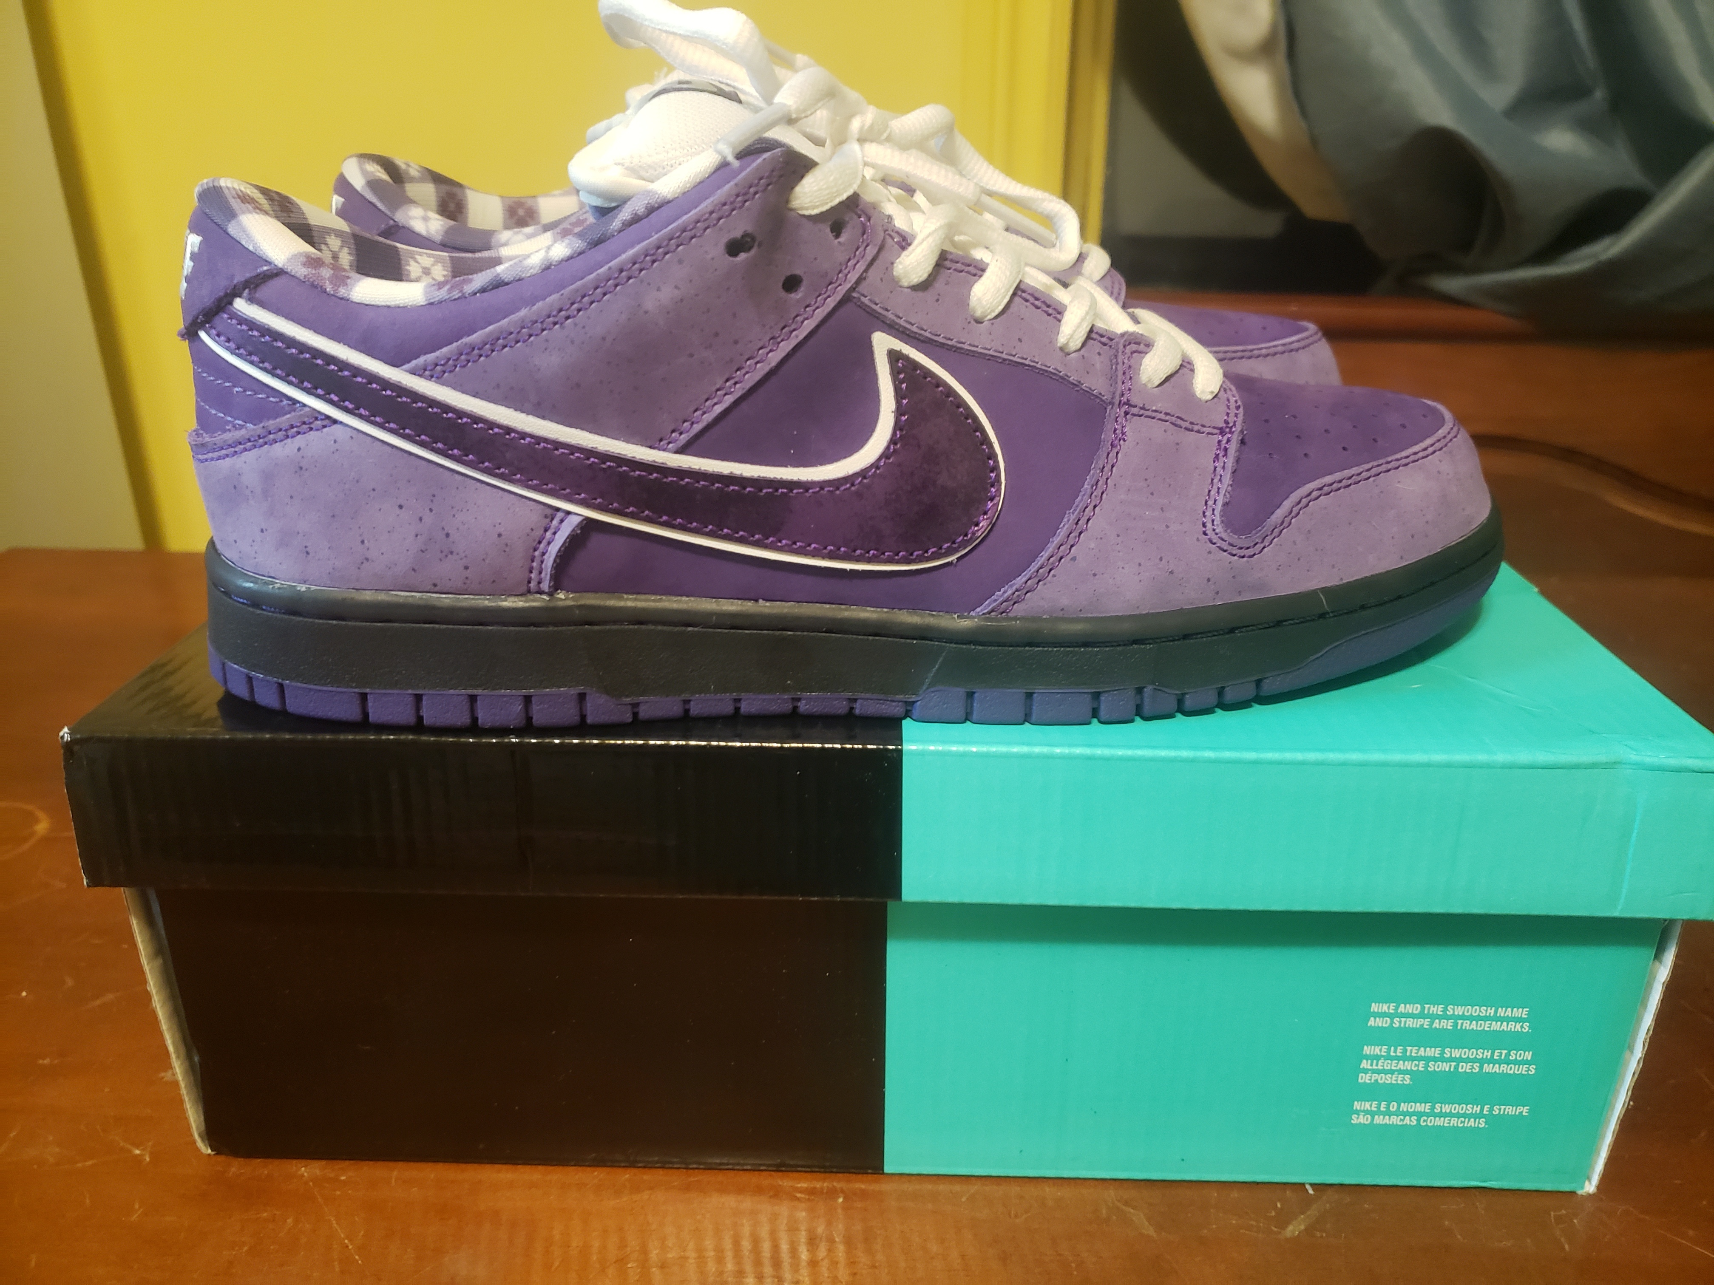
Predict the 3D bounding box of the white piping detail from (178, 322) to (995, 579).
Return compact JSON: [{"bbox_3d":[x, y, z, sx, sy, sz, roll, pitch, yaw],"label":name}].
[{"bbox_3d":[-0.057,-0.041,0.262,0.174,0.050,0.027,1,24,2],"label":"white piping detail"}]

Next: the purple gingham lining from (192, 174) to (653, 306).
[{"bbox_3d":[-0.086,-0.081,0.273,0.107,0.037,0.073,-2,24,-4],"label":"purple gingham lining"}]

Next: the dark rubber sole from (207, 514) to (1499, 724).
[{"bbox_3d":[0.005,-0.017,0.308,0.307,0.034,0.110,-2,24,-4],"label":"dark rubber sole"}]

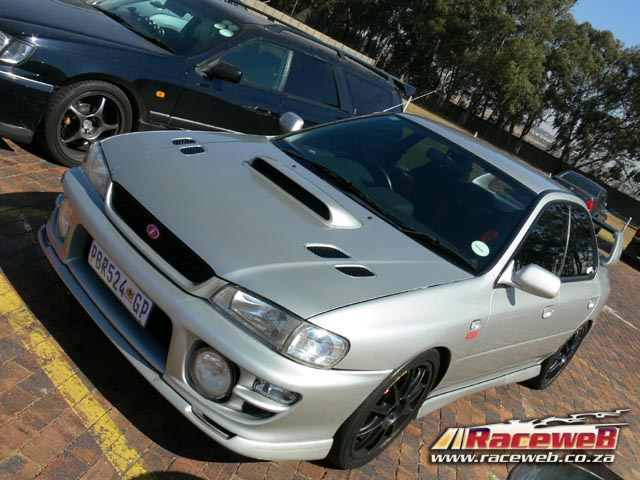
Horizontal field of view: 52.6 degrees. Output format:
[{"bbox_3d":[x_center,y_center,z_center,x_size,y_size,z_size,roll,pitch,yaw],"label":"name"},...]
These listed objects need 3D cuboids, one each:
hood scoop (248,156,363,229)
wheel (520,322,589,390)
[{"bbox_3d":[-0.073,-0.236,2.886,0.650,0.080,0.275,37,28,33],"label":"hood scoop"},{"bbox_3d":[1.711,0.778,4.725,0.210,0.620,0.620,37,19,33],"label":"wheel"}]

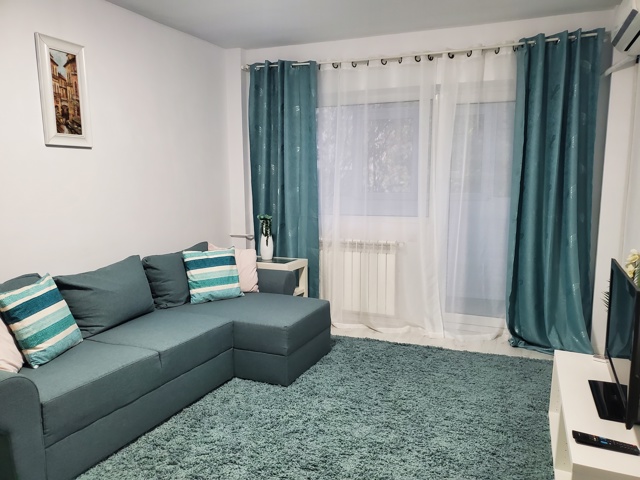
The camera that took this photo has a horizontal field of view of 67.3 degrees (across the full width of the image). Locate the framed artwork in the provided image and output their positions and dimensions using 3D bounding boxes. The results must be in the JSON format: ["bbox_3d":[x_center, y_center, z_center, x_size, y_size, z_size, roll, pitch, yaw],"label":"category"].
[{"bbox_3d":[-1.605,-0.914,3.020,0.030,0.645,0.343,3,9,22],"label":"framed artwork"}]

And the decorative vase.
[{"bbox_3d":[-0.493,0.067,4.450,0.131,0.237,0.131,-1,8,0],"label":"decorative vase"}]

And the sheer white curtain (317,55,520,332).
[{"bbox_3d":[0.755,-0.355,4.132,1.714,2.392,0.130,2,8,20],"label":"sheer white curtain"}]

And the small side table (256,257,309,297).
[{"bbox_3d":[-0.452,0.504,4.484,0.580,0.640,0.350,3,9,24],"label":"small side table"}]

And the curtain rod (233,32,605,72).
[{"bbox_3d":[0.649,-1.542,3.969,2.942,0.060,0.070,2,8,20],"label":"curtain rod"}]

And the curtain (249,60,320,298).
[{"bbox_3d":[-0.326,-0.406,4.488,0.684,2.440,0.150,2,8,20],"label":"curtain"}]

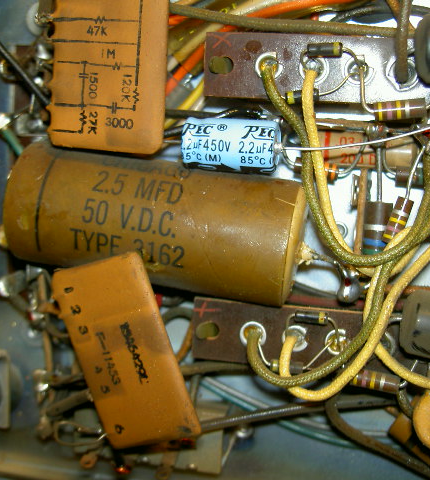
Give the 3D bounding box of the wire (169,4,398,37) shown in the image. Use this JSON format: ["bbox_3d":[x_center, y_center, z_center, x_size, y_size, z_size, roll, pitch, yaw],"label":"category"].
[{"bbox_3d":[0.014,-0.045,0.147,0.047,0.003,0.003,6,87,2],"label":"wire"}]

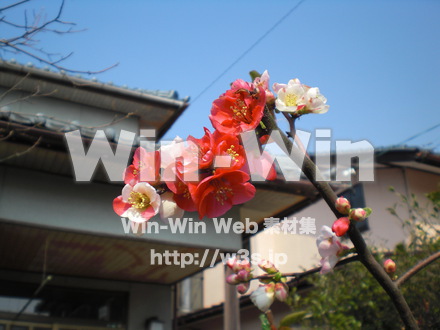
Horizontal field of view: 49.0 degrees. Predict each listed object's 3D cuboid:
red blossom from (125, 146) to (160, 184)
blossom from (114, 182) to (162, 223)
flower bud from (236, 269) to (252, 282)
[{"bbox_3d":[-0.060,0.001,0.375,0.031,0.032,0.018,-12,0,26],"label":"red blossom"},{"bbox_3d":[-0.062,0.028,0.360,0.037,0.031,0.018,-9,3,18],"label":"blossom"},{"bbox_3d":[0.021,0.096,0.420,0.013,0.010,0.010,16,0,-22],"label":"flower bud"}]

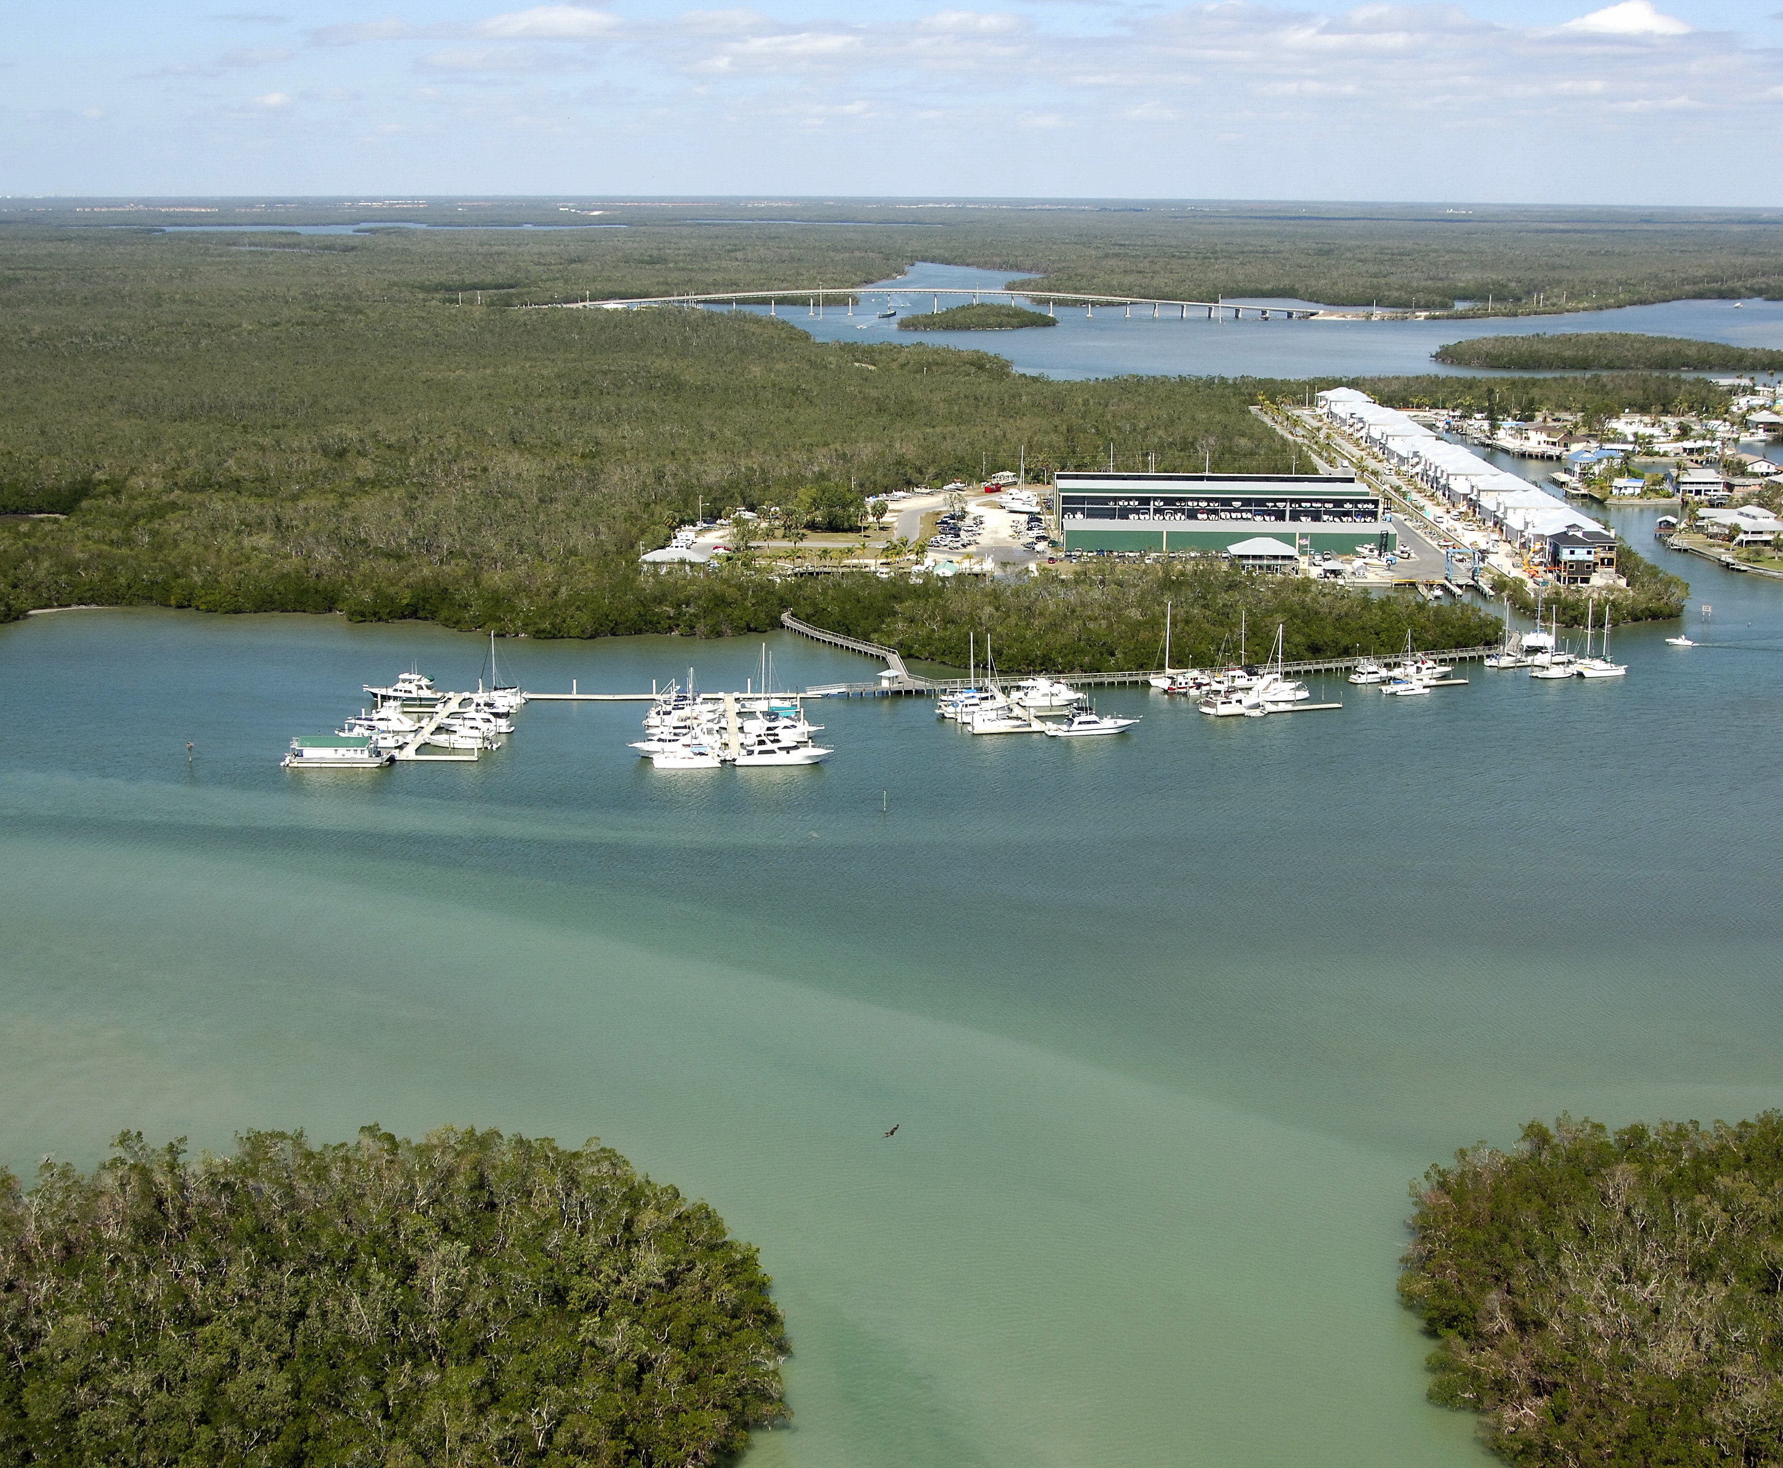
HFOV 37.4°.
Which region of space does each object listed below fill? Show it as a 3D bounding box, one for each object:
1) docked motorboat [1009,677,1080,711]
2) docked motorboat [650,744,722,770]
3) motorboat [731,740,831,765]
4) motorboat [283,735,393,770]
[{"bbox_3d":[27.440,-7.300,475.270,12.830,4.600,4.300,-2,12,-11],"label":"docked motorboat"},{"bbox_3d":[-32.990,3.690,424.260,11.690,3.300,4.200,0,12,-4],"label":"docked motorboat"},{"bbox_3d":[-17.740,2.830,426.580,16.200,4.200,4.500,0,12,-4],"label":"motorboat"},{"bbox_3d":[-88.400,3.080,423.240,17.460,4.300,5.200,0,12,-2],"label":"motorboat"}]

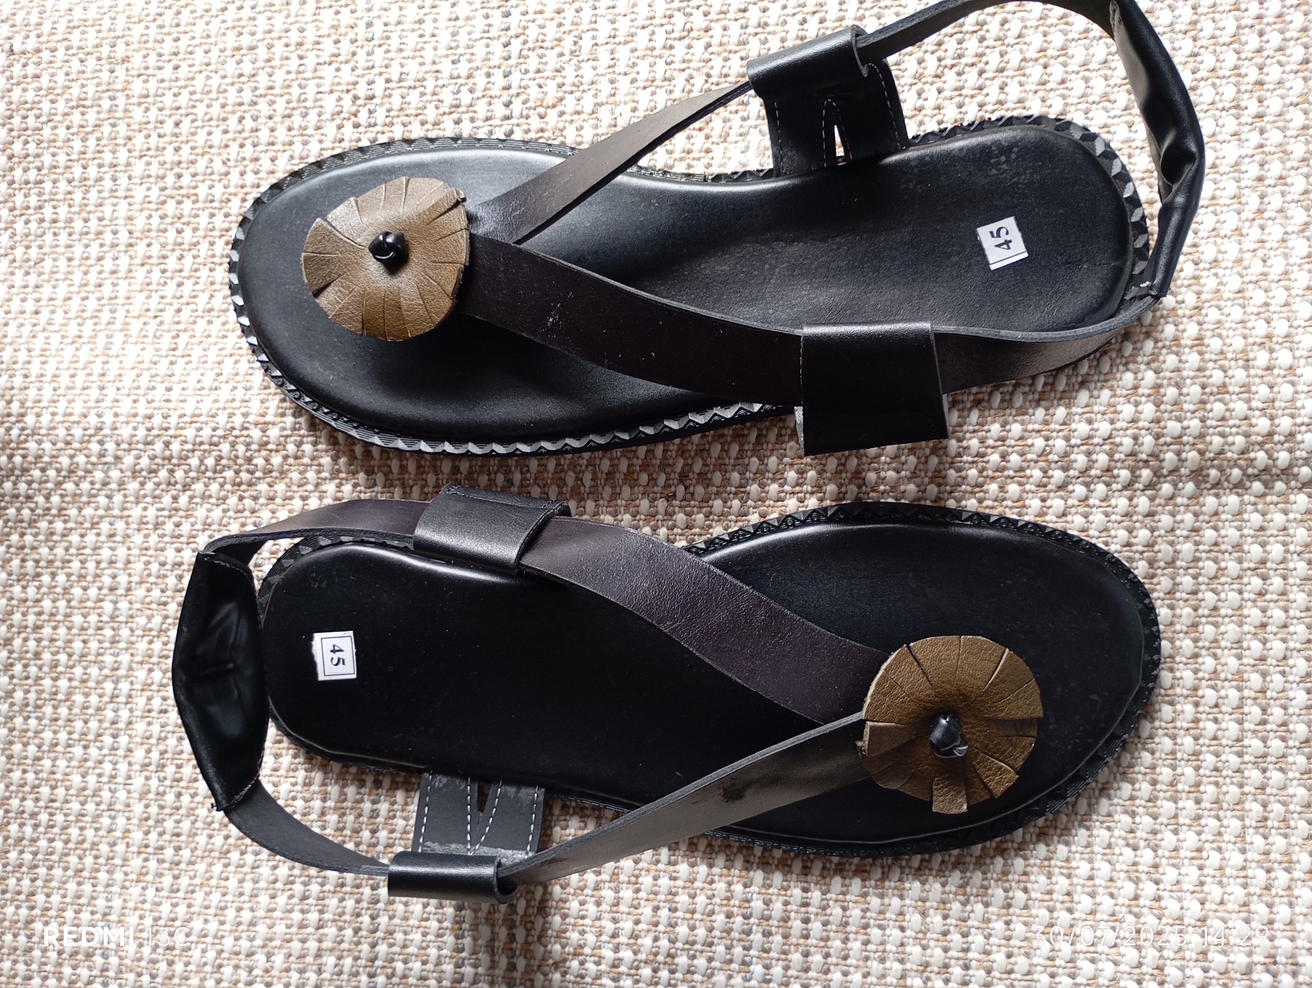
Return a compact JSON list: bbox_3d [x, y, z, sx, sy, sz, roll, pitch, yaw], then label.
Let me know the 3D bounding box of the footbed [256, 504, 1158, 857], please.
[{"bbox_3d":[0.006,0.057,0.355,0.301,0.023,0.114,2,90,10],"label":"footbed"}]

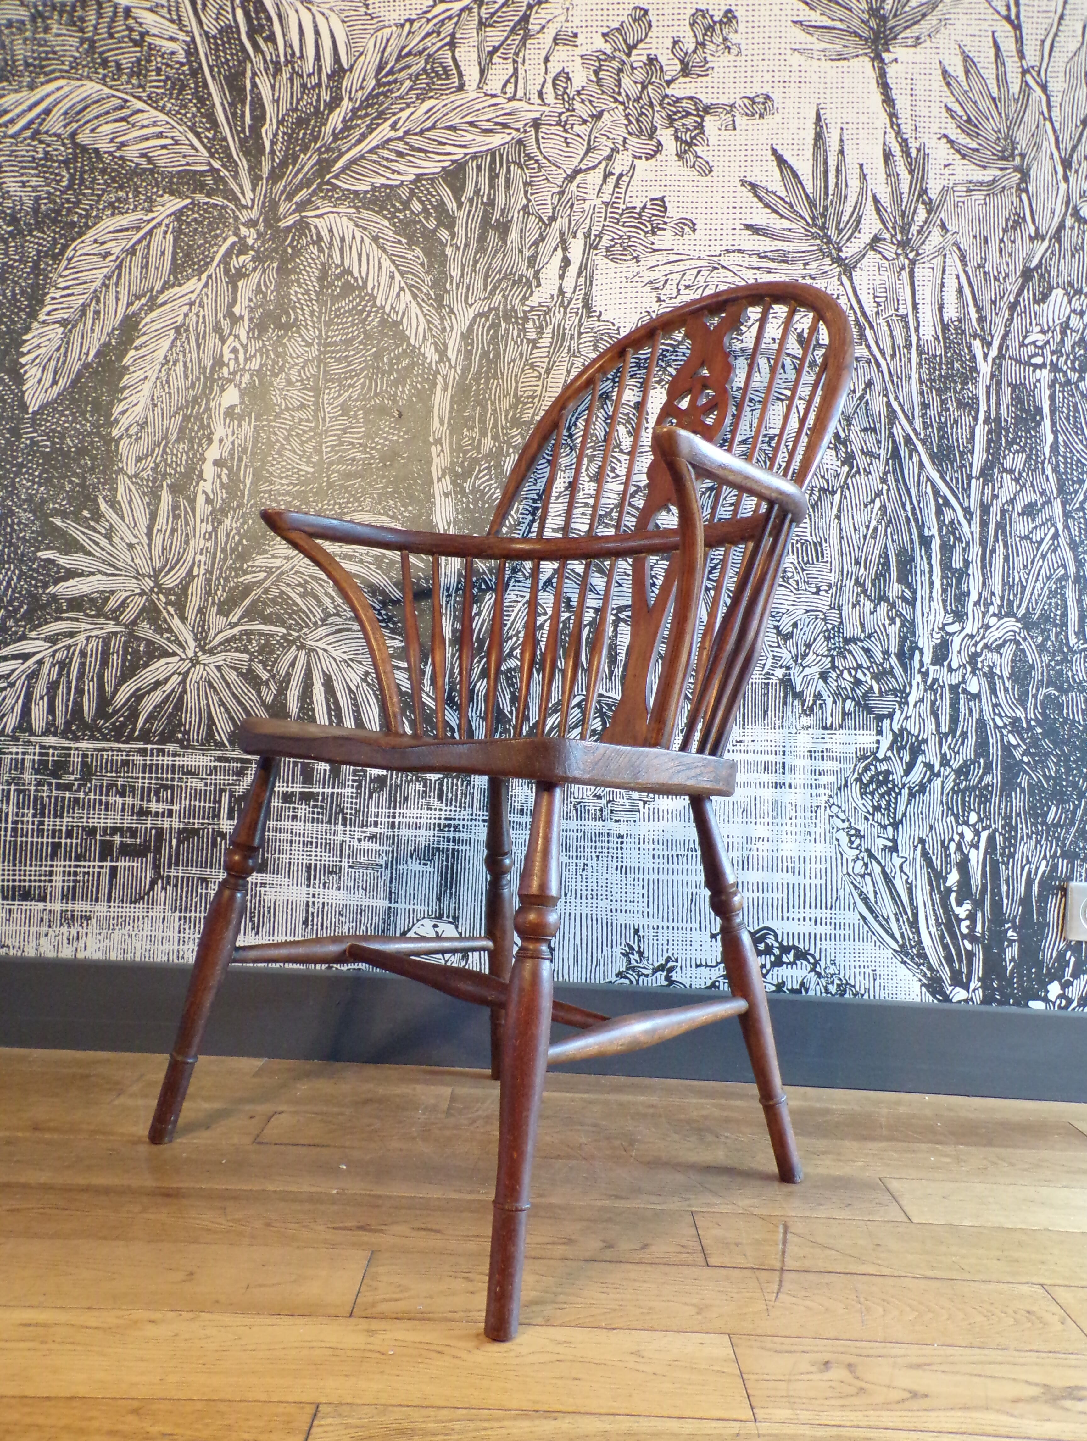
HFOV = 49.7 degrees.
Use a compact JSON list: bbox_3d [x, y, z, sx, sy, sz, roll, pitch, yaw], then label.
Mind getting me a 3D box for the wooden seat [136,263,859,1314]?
[{"bbox_3d":[0.001,-0.044,1.318,0.630,1.053,0.598,2,-1,45],"label":"wooden seat"}]

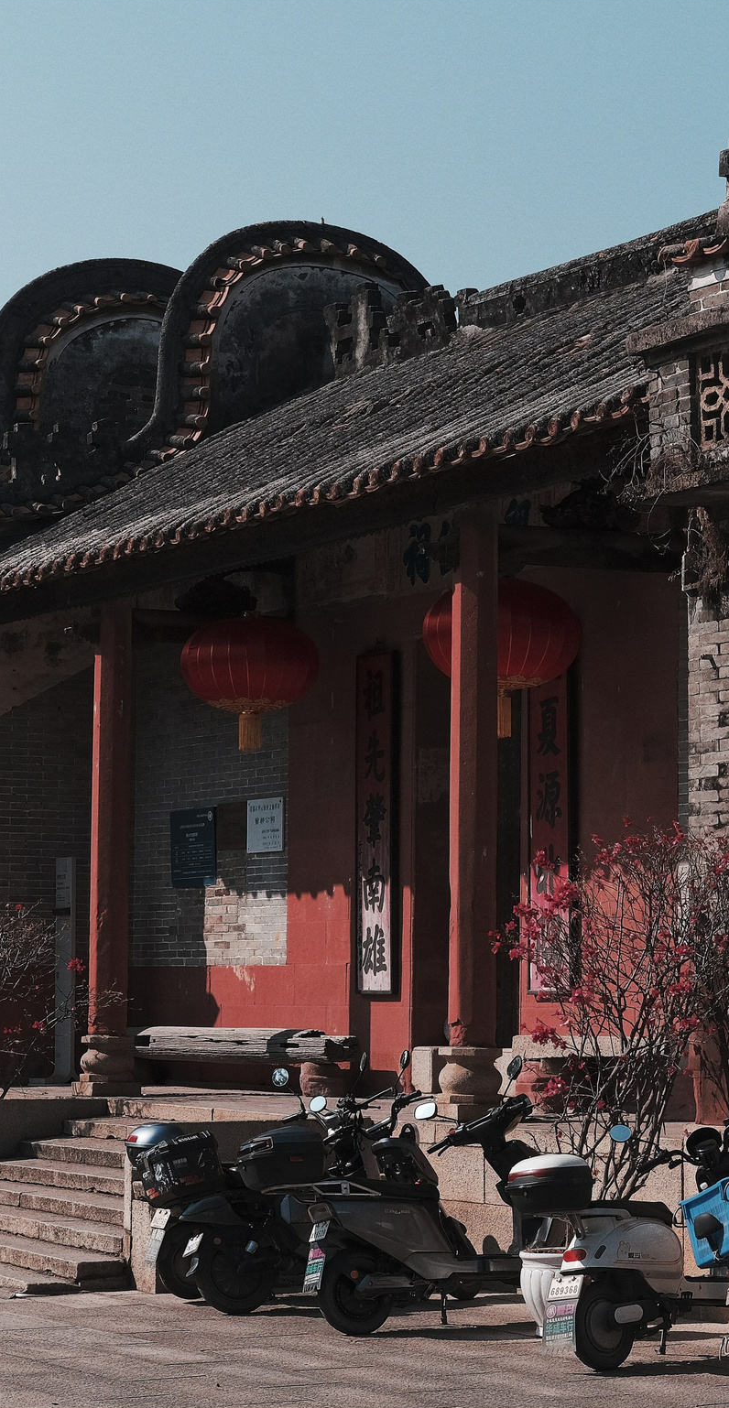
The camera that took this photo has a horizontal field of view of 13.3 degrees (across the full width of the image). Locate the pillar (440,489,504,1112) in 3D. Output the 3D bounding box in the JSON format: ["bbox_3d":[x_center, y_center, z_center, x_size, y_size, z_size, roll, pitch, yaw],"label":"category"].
[{"bbox_3d":[0.647,0.610,18.730,0.300,3.700,0.300,3,-6,-31],"label":"pillar"}]

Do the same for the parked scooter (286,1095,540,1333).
[{"bbox_3d":[0.395,2.573,15.729,1.760,1.140,0.700,3,-6,-30],"label":"parked scooter"}]

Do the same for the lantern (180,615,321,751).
[{"bbox_3d":[-0.814,-0.146,22.262,0.980,0.970,0.980,0,-5,0],"label":"lantern"}]

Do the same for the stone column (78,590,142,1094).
[{"bbox_3d":[-1.854,1.021,22.318,0.360,3.520,0.360,4,-6,-30],"label":"stone column"}]

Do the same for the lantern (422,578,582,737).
[{"bbox_3d":[0.851,-0.291,19.383,0.980,0.970,0.980,0,-5,0],"label":"lantern"}]

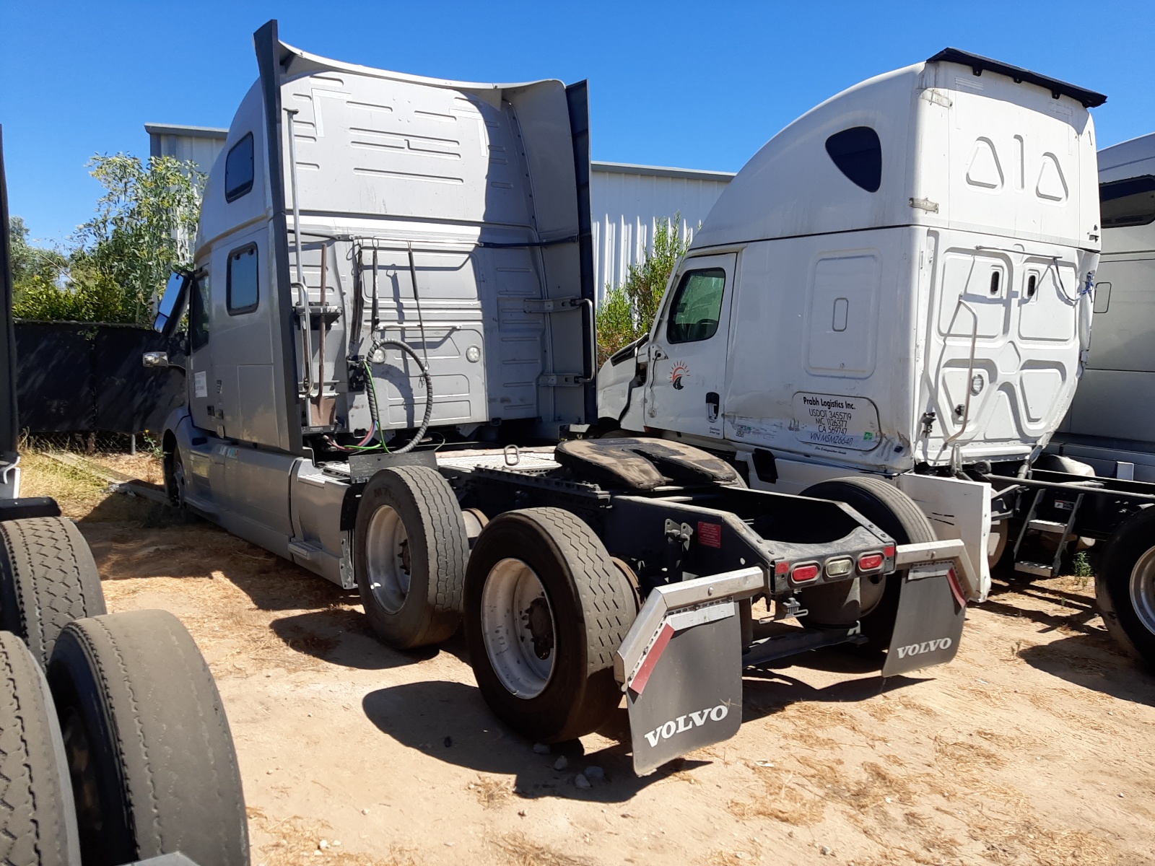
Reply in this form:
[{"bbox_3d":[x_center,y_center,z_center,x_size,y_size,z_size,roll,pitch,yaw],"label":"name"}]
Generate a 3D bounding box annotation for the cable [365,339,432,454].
[{"bbox_3d":[-1.362,-0.275,6.662,0.527,0.878,0.200,-2,6,-36],"label":"cable"}]

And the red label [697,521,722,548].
[{"bbox_3d":[0.580,0.450,3.815,0.004,0.099,0.140,-1,6,-36],"label":"red label"}]

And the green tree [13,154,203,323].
[{"bbox_3d":[-7.100,-1.963,13.100,3.000,4.400,2.600,0,5,-17],"label":"green tree"}]

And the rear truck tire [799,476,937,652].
[{"bbox_3d":[1.592,0.747,4.987,0.290,0.990,0.990,-2,6,-36],"label":"rear truck tire"}]

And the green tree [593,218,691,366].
[{"bbox_3d":[1.200,-1.639,14.218,2.300,4.000,1.900,2,5,0],"label":"green tree"}]

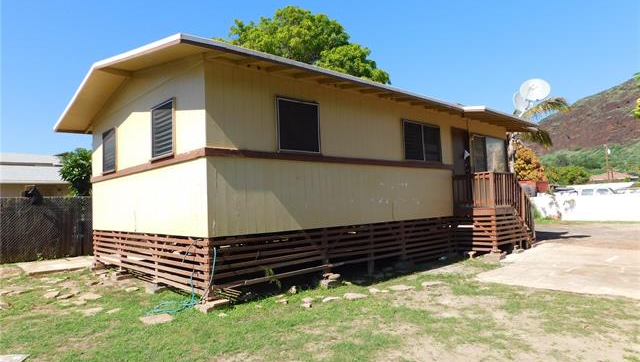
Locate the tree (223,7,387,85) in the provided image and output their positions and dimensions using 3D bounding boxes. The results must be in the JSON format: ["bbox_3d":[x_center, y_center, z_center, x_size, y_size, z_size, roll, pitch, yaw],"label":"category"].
[{"bbox_3d":[-0.931,-3.739,24.000,10.000,12.800,9.500,-2,-3,0],"label":"tree"}]

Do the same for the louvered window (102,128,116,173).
[{"bbox_3d":[-4.876,-0.667,9.805,0.110,1.000,0.970,1,-5,-42],"label":"louvered window"}]

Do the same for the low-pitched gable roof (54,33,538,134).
[{"bbox_3d":[-0.402,-1.952,12.502,11.220,0.890,8.550,1,-5,-42],"label":"low-pitched gable roof"}]

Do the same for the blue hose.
[{"bbox_3d":[-2.010,1.381,6.044,1.100,0.800,0.750,1,-5,-42],"label":"blue hose"}]

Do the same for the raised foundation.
[{"bbox_3d":[0.294,1.507,11.583,10.130,1.050,6.930,1,-5,-42],"label":"raised foundation"}]

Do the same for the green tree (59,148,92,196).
[{"bbox_3d":[-7.477,0.624,13.500,1.900,3.400,1.900,-2,-3,0],"label":"green tree"}]

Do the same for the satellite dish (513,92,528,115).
[{"bbox_3d":[5.910,-2.305,12.563,0.400,0.720,0.700,0,-4,-31],"label":"satellite dish"}]

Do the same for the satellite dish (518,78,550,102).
[{"bbox_3d":[6.650,-2.815,13.151,0.950,0.750,0.400,-4,-4,30],"label":"satellite dish"}]

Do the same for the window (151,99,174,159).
[{"bbox_3d":[-2.825,-0.875,7.558,0.110,1.000,0.990,1,-5,-42],"label":"window"}]

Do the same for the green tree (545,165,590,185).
[{"bbox_3d":[23.283,0.274,40.000,4.800,4.600,4.500,-2,-3,0],"label":"green tree"}]

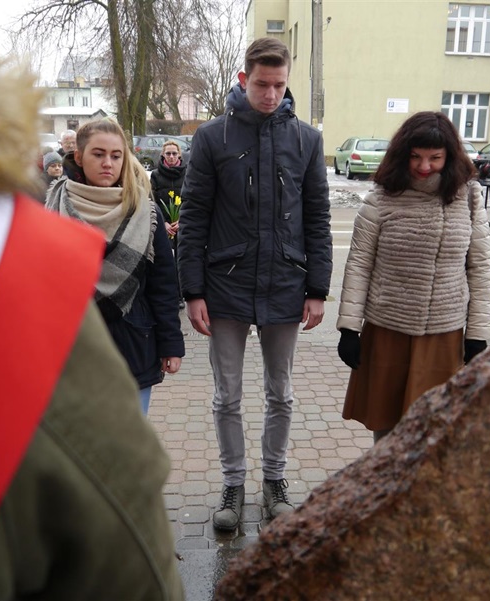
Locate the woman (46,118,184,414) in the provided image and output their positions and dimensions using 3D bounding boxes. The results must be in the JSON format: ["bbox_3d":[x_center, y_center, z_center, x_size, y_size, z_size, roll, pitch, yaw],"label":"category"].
[{"bbox_3d":[-0.491,0.117,2.475,0.510,1.600,0.380,-3,14,-16],"label":"woman"}]

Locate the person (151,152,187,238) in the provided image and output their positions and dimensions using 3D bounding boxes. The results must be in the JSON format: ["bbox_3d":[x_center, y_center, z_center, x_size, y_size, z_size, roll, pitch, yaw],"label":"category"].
[{"bbox_3d":[-0.700,-0.754,6.298,0.470,1.630,0.380,-1,13,-7],"label":"person"}]

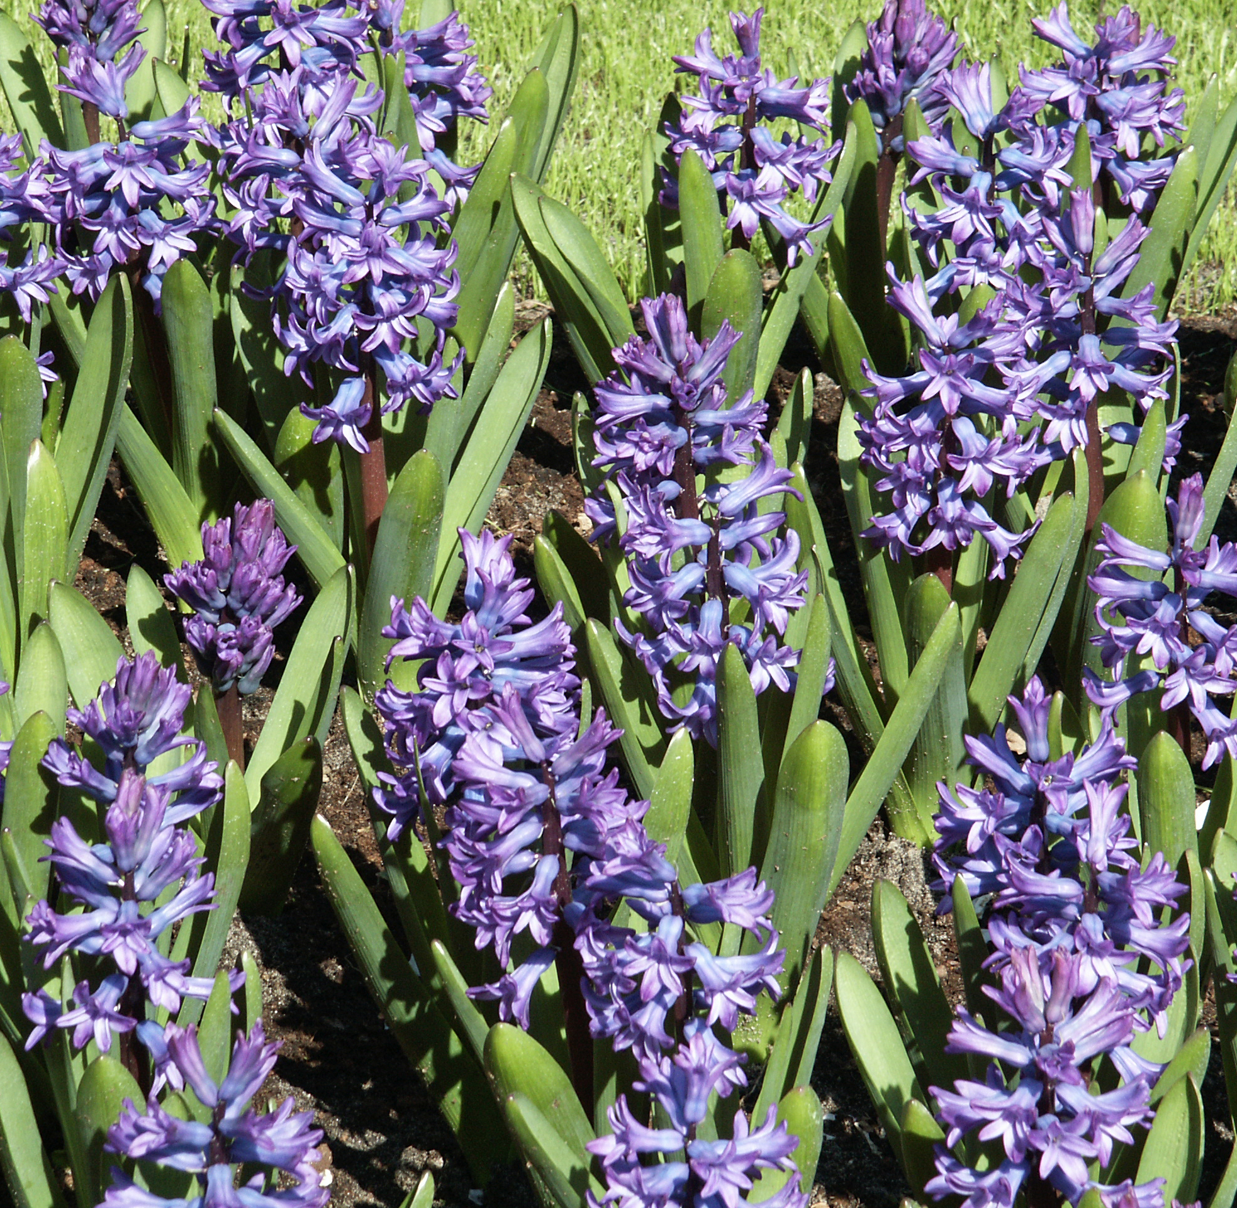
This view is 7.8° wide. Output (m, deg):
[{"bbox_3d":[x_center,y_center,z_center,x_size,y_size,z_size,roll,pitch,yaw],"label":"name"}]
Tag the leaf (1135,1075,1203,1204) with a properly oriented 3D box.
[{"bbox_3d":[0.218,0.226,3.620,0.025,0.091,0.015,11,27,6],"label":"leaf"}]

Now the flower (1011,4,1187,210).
[{"bbox_3d":[0.230,-0.237,4.360,0.083,0.096,0.083,0,24,0],"label":"flower"}]

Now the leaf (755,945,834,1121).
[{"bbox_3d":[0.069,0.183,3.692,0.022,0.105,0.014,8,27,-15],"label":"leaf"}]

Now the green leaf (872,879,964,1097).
[{"bbox_3d":[0.122,0.160,3.638,0.023,0.118,0.015,-15,26,8],"label":"green leaf"}]

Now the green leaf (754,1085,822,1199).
[{"bbox_3d":[0.069,0.221,3.544,0.024,0.077,0.015,5,27,-2],"label":"green leaf"}]

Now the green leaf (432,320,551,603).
[{"bbox_3d":[-0.059,-0.057,4.105,0.025,0.163,0.015,18,26,-4],"label":"green leaf"}]

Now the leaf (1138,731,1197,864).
[{"bbox_3d":[0.198,0.072,3.291,0.020,0.062,0.012,0,26,0],"label":"leaf"}]

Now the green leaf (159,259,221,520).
[{"bbox_3d":[-0.196,-0.096,4.176,0.025,0.135,0.016,0,25,0],"label":"green leaf"}]

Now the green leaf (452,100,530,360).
[{"bbox_3d":[-0.060,-0.174,4.289,0.025,0.134,0.018,9,25,-4],"label":"green leaf"}]

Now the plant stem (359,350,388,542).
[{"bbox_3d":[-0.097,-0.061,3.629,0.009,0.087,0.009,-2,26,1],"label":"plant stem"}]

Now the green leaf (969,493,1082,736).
[{"bbox_3d":[0.174,0.014,3.978,0.024,0.150,0.015,20,26,1],"label":"green leaf"}]

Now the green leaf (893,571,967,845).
[{"bbox_3d":[0.132,0.046,3.890,0.029,0.141,0.015,-1,35,0],"label":"green leaf"}]

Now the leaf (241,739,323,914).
[{"bbox_3d":[-0.142,0.094,3.837,0.029,0.091,0.020,11,30,-5],"label":"leaf"}]

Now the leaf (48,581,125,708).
[{"bbox_3d":[-0.199,0.016,3.397,0.022,0.059,0.012,-13,25,6],"label":"leaf"}]

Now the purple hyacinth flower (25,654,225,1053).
[{"bbox_3d":[-0.172,0.087,3.184,0.068,0.148,0.075,0,26,0],"label":"purple hyacinth flower"}]

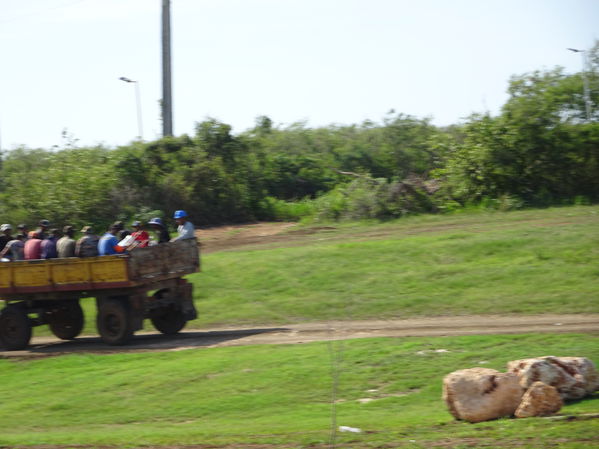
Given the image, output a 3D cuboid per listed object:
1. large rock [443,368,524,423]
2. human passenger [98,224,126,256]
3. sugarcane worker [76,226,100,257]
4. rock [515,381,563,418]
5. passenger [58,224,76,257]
[{"bbox_3d":[2.909,2.688,54.400,1.270,0.840,0.950,-2,1,11],"label":"large rock"},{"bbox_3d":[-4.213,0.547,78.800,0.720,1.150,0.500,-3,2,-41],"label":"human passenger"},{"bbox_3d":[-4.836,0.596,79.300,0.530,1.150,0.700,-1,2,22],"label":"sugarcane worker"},{"bbox_3d":[3.744,2.741,54.200,0.740,0.580,0.600,-2,1,6],"label":"rock"},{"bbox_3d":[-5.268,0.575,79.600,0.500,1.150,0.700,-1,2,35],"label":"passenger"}]

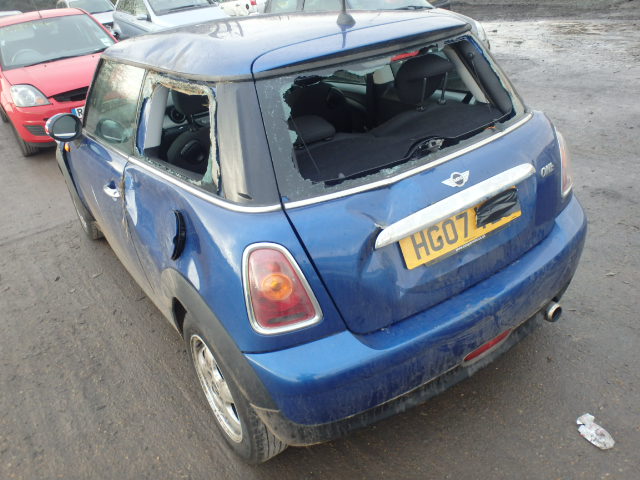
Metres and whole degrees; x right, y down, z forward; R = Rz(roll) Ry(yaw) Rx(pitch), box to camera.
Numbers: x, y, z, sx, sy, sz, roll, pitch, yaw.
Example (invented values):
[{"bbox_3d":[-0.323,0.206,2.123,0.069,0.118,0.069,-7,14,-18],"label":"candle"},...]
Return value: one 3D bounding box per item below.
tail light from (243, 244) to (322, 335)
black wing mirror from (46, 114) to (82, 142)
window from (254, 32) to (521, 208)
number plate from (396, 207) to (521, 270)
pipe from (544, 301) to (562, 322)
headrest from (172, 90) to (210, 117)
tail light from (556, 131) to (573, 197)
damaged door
[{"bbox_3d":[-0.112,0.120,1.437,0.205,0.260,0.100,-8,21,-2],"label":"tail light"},{"bbox_3d":[-1.409,-0.615,2.813,0.205,0.150,0.120,-29,34,-34],"label":"black wing mirror"},{"bbox_3d":[0.283,-0.443,1.696,1.060,0.390,0.085,-23,-9,-26],"label":"window"},{"bbox_3d":[0.465,-0.050,1.661,0.520,0.111,0.015,-23,13,-26],"label":"number plate"},{"bbox_3d":[0.928,0.283,2.099,0.075,0.075,0.080,-23,31,-26],"label":"pipe"},{"bbox_3d":[-0.532,-0.638,2.297,0.260,0.170,0.110,-23,31,-26],"label":"headrest"},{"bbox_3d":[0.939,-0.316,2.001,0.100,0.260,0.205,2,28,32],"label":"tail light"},{"bbox_3d":[-1.064,-0.377,2.681,0.200,1.020,1.180,-15,27,-30],"label":"damaged door"}]

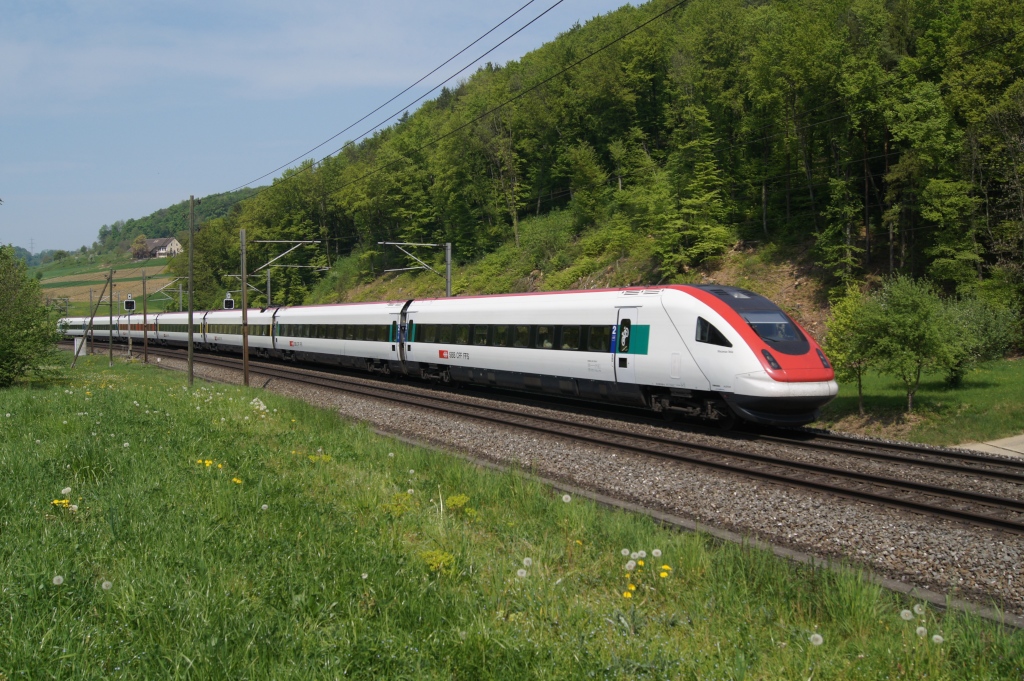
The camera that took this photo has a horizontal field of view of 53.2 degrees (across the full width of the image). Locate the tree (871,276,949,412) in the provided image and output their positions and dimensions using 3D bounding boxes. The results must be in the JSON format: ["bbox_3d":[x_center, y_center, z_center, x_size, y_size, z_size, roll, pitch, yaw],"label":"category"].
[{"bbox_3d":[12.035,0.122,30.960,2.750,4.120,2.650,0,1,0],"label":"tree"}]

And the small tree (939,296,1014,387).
[{"bbox_3d":[18.035,0.020,39.966,3.200,3.560,3.000,0,1,0],"label":"small tree"}]

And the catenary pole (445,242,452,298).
[{"bbox_3d":[-3.436,-1.449,55.674,0.240,7.700,0.240,-1,1,-26],"label":"catenary pole"}]

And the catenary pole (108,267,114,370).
[{"bbox_3d":[-30.916,-1.757,79.073,0.250,7.560,0.250,-1,1,-26],"label":"catenary pole"}]

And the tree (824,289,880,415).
[{"bbox_3d":[10.202,0.298,30.463,1.950,3.820,1.950,0,1,0],"label":"tree"}]

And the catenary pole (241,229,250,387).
[{"bbox_3d":[-13.581,-1.639,52.025,0.240,8.100,0.240,-2,1,-26],"label":"catenary pole"}]

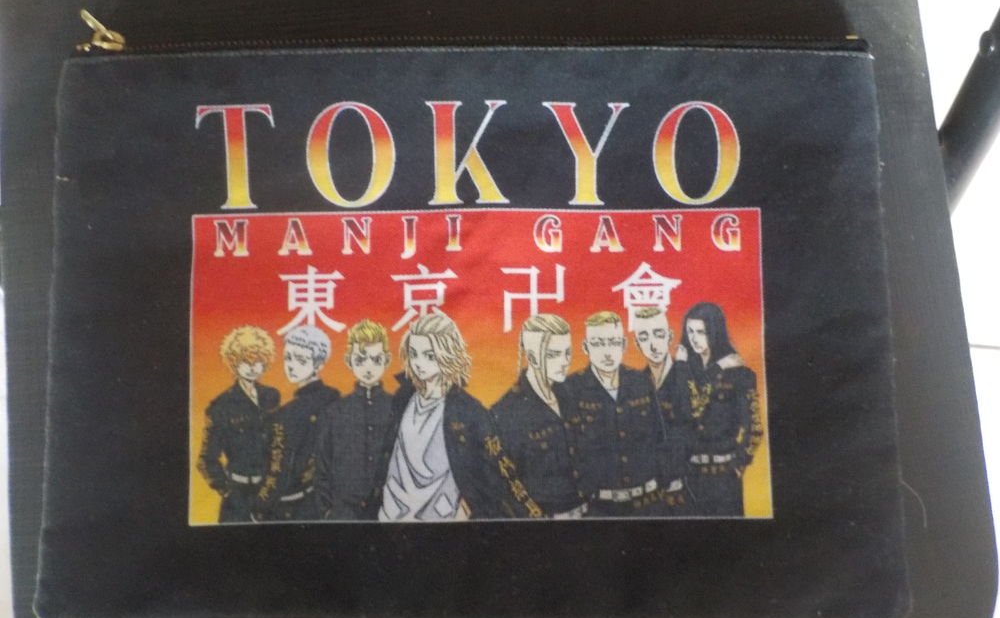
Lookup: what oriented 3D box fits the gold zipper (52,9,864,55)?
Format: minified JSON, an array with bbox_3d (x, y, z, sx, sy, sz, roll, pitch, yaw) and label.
[{"bbox_3d":[-0.013,-0.111,0.345,0.313,0.010,0.015,0,83,0],"label":"gold zipper"}]

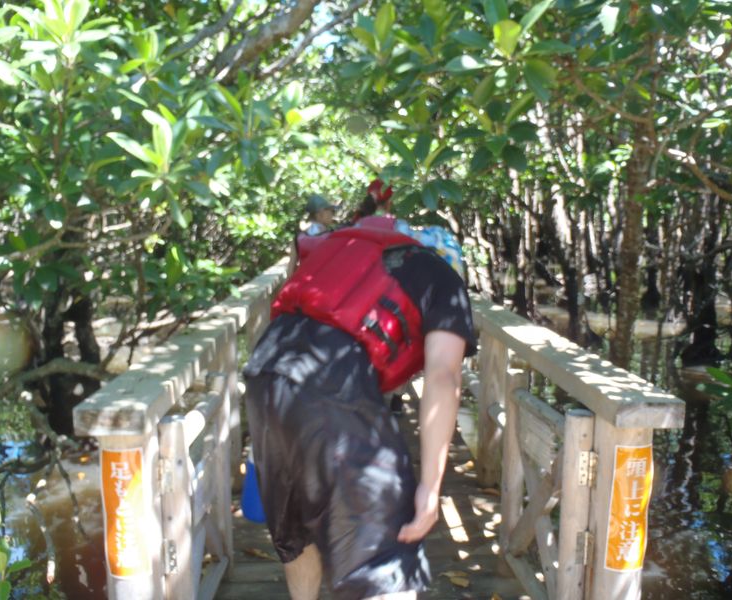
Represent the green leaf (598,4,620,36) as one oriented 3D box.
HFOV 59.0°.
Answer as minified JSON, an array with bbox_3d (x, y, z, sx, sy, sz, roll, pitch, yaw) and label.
[{"bbox_3d":[0.771,-0.885,2.050,0.063,0.101,0.030,3,8,20],"label":"green leaf"}]

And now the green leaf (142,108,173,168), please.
[{"bbox_3d":[-0.564,-0.437,1.750,0.068,0.162,0.035,-16,8,-13],"label":"green leaf"}]

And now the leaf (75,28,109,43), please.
[{"bbox_3d":[-0.827,-0.797,1.950,0.105,0.039,0.040,-10,8,-19],"label":"leaf"}]

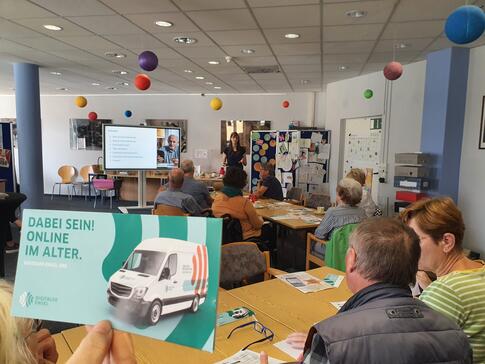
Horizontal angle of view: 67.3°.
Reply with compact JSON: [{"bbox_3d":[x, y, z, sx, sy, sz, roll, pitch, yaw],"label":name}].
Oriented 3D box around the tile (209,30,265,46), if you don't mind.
[{"bbox_3d":[-0.047,-1.647,4.160,0.620,0.030,0.610,2,6,12],"label":"tile"}]

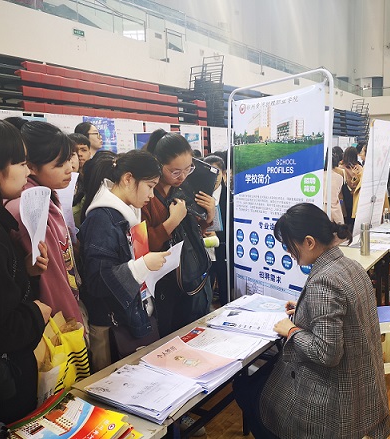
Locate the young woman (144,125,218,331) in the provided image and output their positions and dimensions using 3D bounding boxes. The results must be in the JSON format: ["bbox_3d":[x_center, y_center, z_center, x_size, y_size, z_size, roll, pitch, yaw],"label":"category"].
[{"bbox_3d":[-0.068,0.413,2.150,0.380,1.630,0.460,6,10,37],"label":"young woman"}]

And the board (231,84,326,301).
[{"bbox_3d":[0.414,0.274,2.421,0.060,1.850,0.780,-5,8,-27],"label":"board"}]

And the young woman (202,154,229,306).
[{"bbox_3d":[0.140,0.364,3.039,0.440,1.580,0.300,0,7,11],"label":"young woman"}]

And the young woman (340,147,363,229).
[{"bbox_3d":[1.743,0.023,5.147,0.450,1.660,0.320,1,7,17],"label":"young woman"}]

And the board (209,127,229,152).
[{"bbox_3d":[0.696,-1.574,13.821,0.060,2.250,1.000,6,10,35],"label":"board"}]

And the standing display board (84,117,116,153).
[{"bbox_3d":[-2.114,-1.012,9.916,0.060,2.250,1.000,6,10,35],"label":"standing display board"}]

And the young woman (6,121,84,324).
[{"bbox_3d":[-0.532,0.481,1.680,0.320,1.630,0.440,2,8,18],"label":"young woman"}]

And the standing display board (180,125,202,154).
[{"bbox_3d":[-0.171,-1.400,12.615,0.060,2.250,1.000,6,10,35],"label":"standing display board"}]

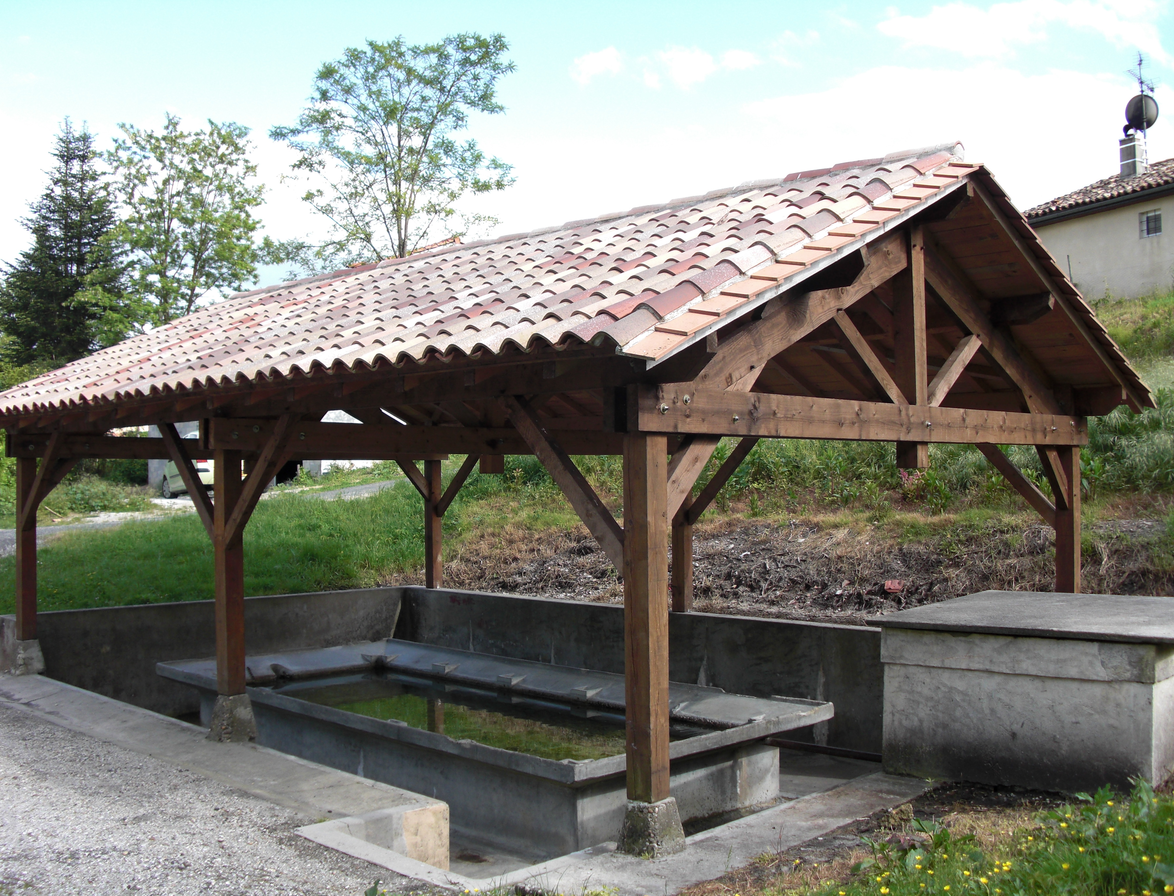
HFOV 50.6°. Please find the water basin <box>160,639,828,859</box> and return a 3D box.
[{"bbox_3d":[-1.177,2.453,11.321,2.866,0.645,6.191,1,-2,-44],"label":"water basin"}]

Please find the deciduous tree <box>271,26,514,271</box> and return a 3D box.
[{"bbox_3d":[-5.325,-5.427,34.000,6.500,11.900,6.500,0,-1,0],"label":"deciduous tree"}]

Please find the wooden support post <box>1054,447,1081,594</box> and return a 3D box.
[{"bbox_3d":[3.815,0.754,9.804,0.149,1.637,0.149,1,-2,-45],"label":"wooden support post"}]

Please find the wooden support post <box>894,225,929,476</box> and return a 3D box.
[{"bbox_3d":[1.977,-0.624,7.566,0.128,1.485,0.138,1,-2,-44],"label":"wooden support post"}]

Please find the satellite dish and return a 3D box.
[{"bbox_3d":[12.573,-7.555,28.197,0.800,0.880,0.380,-1,-1,14],"label":"satellite dish"}]

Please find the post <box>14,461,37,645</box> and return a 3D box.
[{"bbox_3d":[-5.316,0.933,11.788,0.138,1.786,0.138,1,-2,-44],"label":"post"}]

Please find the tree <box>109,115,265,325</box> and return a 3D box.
[{"bbox_3d":[-13.582,-5.222,42.000,5.900,11.400,5.900,0,-1,-19],"label":"tree"}]

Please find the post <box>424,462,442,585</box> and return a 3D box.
[{"bbox_3d":[-1.917,0.934,15.537,0.149,1.637,0.149,1,-2,-45],"label":"post"}]

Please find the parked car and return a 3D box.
[{"bbox_3d":[-8.950,0.400,29.600,1.700,1.570,3.950,0,-1,-31],"label":"parked car"}]

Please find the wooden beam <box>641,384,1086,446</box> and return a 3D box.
[{"bbox_3d":[1.901,-0.153,7.385,4.660,0.217,0.072,1,-2,-44],"label":"wooden beam"}]

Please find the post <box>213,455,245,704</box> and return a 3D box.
[{"bbox_3d":[-2.669,0.901,9.274,0.149,1.858,0.149,1,-2,-45],"label":"post"}]

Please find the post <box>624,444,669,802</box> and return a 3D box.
[{"bbox_3d":[0.309,0.824,6.296,0.149,1.889,0.149,1,-2,-45],"label":"post"}]

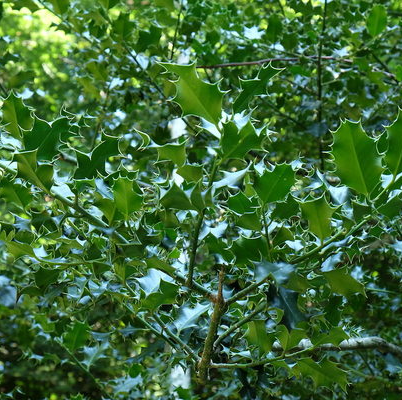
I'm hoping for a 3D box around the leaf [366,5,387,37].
[{"bbox_3d":[0.312,-0.319,1.600,0.037,0.057,0.018,7,21,10],"label":"leaf"}]

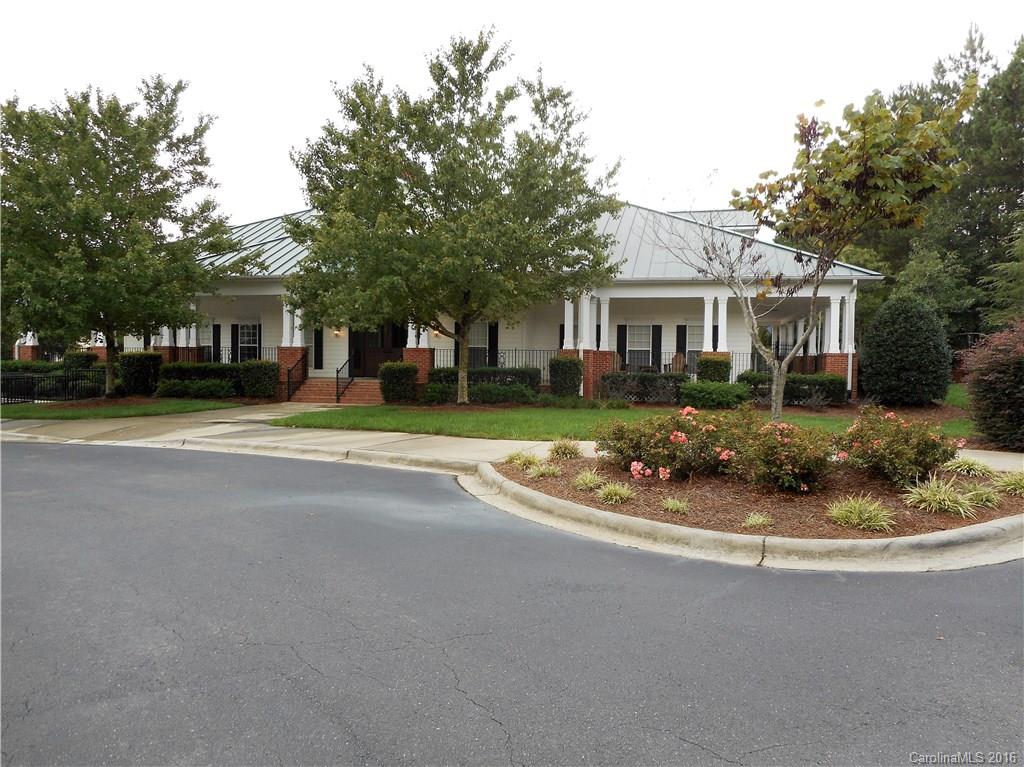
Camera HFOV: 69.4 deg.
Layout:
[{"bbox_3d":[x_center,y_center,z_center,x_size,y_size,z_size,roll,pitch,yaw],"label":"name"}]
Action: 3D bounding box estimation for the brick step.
[{"bbox_3d":[-5.677,0.233,25.140,3.410,0.770,1.300,1,1,12],"label":"brick step"}]

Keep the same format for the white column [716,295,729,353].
[{"bbox_3d":[7.182,-2.006,25.220,0.340,1.860,0.340,1,2,13],"label":"white column"}]

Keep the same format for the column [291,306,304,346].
[{"bbox_3d":[-7.504,-2.164,25.958,0.320,1.780,0.320,1,1,12],"label":"column"}]

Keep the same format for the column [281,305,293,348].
[{"bbox_3d":[-8.026,-2.245,26.462,0.313,1.848,0.313,1,2,11],"label":"column"}]

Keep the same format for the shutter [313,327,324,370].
[{"bbox_3d":[-8.090,-1.534,30.906,0.394,1.879,0.051,1,2,11],"label":"shutter"}]

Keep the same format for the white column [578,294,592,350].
[{"bbox_3d":[2.413,-2.044,24.370,0.340,1.860,0.340,1,2,13],"label":"white column"}]

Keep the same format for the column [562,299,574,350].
[{"bbox_3d":[1.839,-1.997,23.972,0.320,1.780,0.320,1,1,12],"label":"column"}]

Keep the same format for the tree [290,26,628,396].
[{"bbox_3d":[-1.636,-4.990,22.108,9.900,11.170,9.400,1,1,12],"label":"tree"}]

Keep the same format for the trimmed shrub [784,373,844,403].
[{"bbox_3d":[9.541,0.139,23.432,1.818,0.899,1.060,1,2,11],"label":"trimmed shrub"}]

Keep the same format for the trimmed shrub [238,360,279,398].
[{"bbox_3d":[-8.644,-0.134,25.254,1.000,1.290,0.950,1,1,12],"label":"trimmed shrub"}]

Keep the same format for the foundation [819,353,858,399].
[{"bbox_3d":[10.907,-0.234,24.670,1.000,1.520,0.970,1,2,13],"label":"foundation"}]

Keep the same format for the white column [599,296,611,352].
[{"bbox_3d":[3.271,-2.083,26.058,0.323,1.879,0.323,1,2,11],"label":"white column"}]

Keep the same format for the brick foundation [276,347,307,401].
[{"bbox_3d":[-7.821,-0.332,26.412,1.010,1.929,0.465,1,2,11],"label":"brick foundation"}]

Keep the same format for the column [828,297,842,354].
[{"bbox_3d":[10.287,-1.874,23.505,0.320,1.780,0.320,1,1,12],"label":"column"}]

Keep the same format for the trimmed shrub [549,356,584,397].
[{"bbox_3d":[1.725,-0.206,23.400,1.000,1.250,0.970,1,2,13],"label":"trimmed shrub"}]

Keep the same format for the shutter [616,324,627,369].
[{"bbox_3d":[4.220,-1.314,28.411,0.384,1.858,0.051,1,2,11],"label":"shutter"}]

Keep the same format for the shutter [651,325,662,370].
[{"bbox_3d":[5.513,-1.335,28.200,0.365,1.790,0.050,1,2,13],"label":"shutter"}]

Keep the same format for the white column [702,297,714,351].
[{"bbox_3d":[6.731,-2.021,25.320,0.340,1.860,0.340,1,2,13],"label":"white column"}]

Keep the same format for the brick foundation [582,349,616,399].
[{"bbox_3d":[2.941,-0.293,24.900,1.080,1.580,1.050,1,2,13],"label":"brick foundation"}]

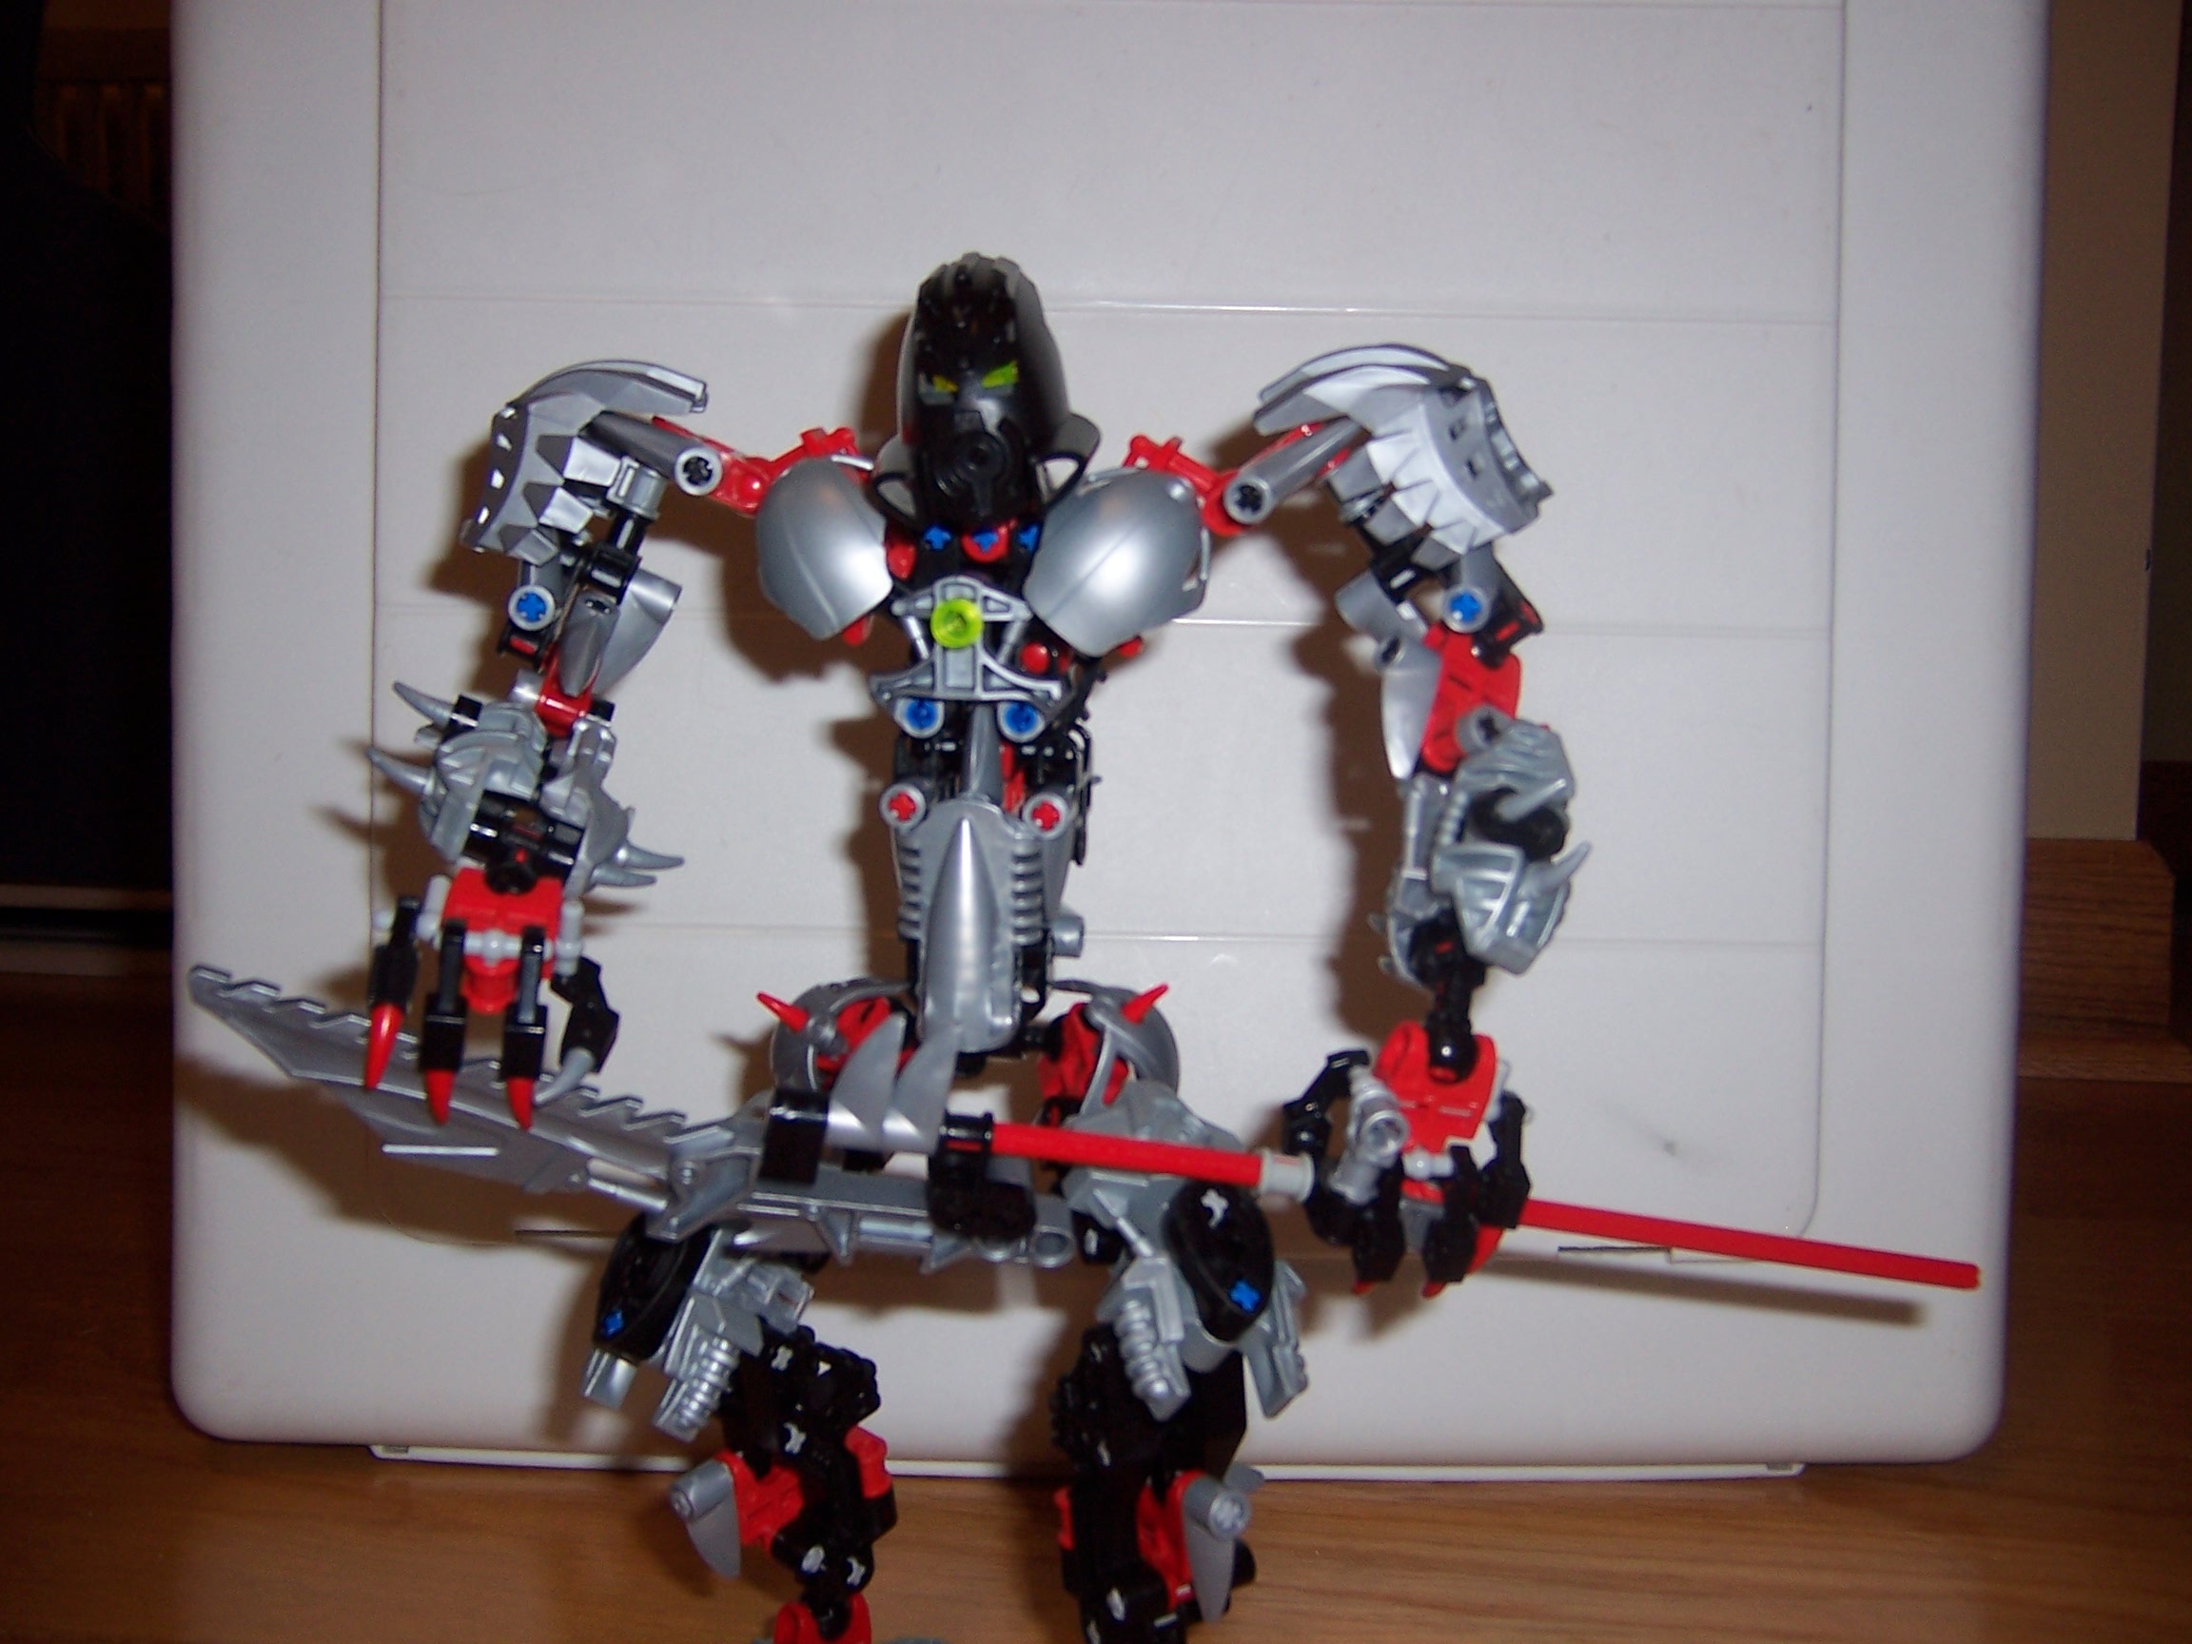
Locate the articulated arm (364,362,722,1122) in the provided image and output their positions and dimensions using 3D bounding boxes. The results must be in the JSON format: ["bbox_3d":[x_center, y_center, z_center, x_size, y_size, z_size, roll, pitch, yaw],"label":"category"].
[{"bbox_3d":[-0.091,-0.013,0.345,0.055,0.120,0.045,1,3,0],"label":"articulated arm"}]

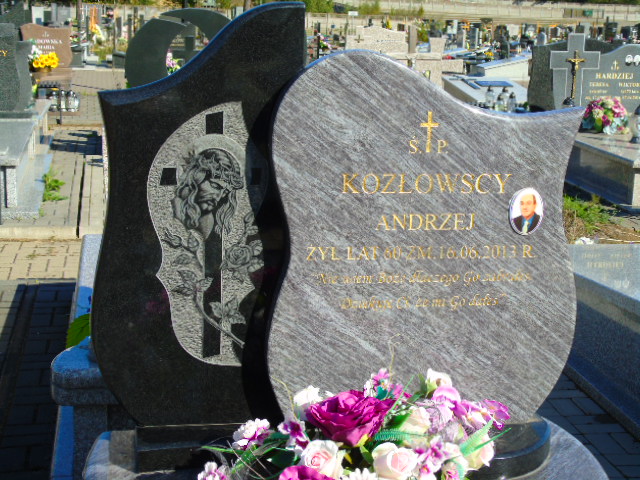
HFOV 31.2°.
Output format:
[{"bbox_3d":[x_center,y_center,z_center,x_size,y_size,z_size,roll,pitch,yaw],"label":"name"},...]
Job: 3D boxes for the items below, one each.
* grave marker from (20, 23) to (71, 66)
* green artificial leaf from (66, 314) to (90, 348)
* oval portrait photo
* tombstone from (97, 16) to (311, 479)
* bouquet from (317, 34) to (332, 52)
[{"bbox_3d":[-3.402,-2.426,14.260,0.650,0.550,0.100,0,13,-10],"label":"grave marker"},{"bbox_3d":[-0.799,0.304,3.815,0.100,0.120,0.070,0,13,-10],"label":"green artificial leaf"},{"bbox_3d":[0.514,-0.071,2.853,0.091,0.121,0.015,0,13,-10],"label":"oval portrait photo"},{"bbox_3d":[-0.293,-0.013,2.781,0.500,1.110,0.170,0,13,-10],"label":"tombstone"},{"bbox_3d":[0.066,-2.889,16.854,0.230,0.260,0.200,0,13,-10],"label":"bouquet"}]

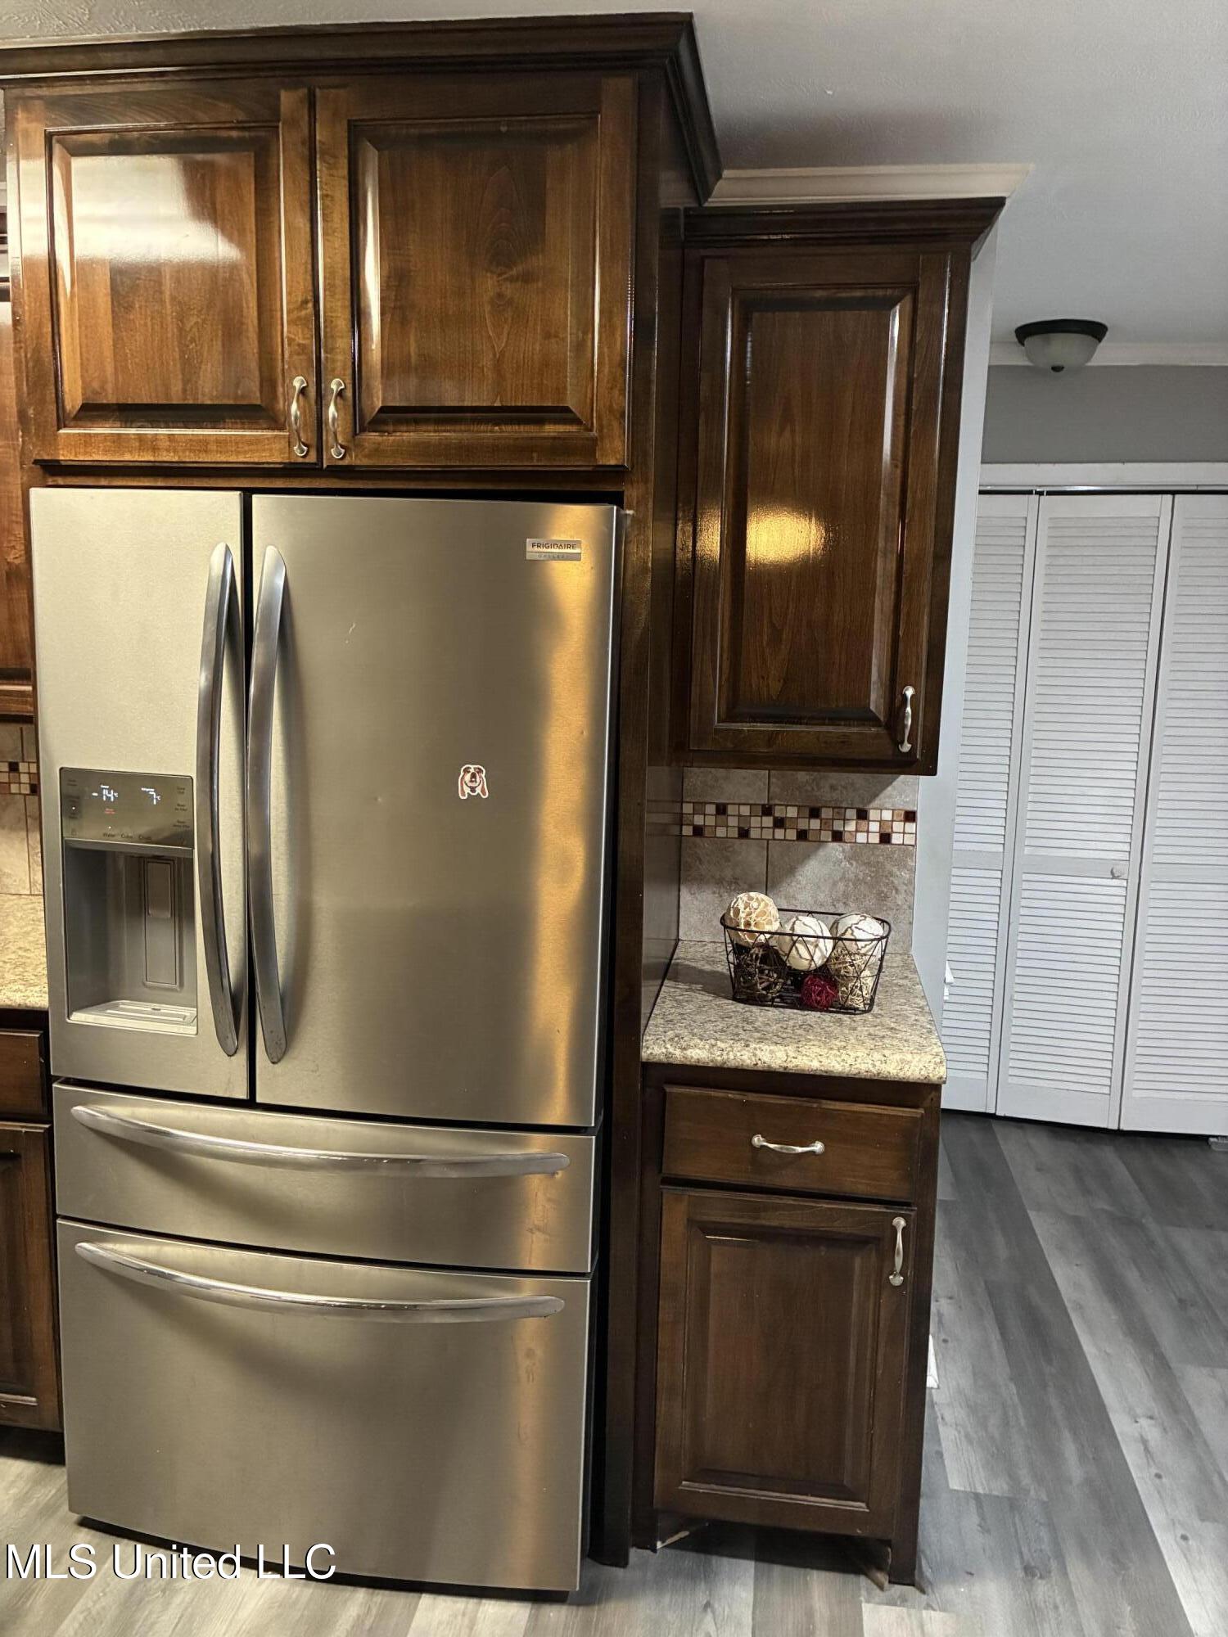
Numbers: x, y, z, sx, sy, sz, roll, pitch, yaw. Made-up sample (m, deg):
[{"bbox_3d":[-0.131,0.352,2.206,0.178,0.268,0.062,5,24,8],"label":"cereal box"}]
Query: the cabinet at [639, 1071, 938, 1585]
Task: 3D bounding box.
[{"bbox_3d":[0.324,0.796,2.329,0.478,0.882,0.640,3,8,8],"label":"cabinet"}]

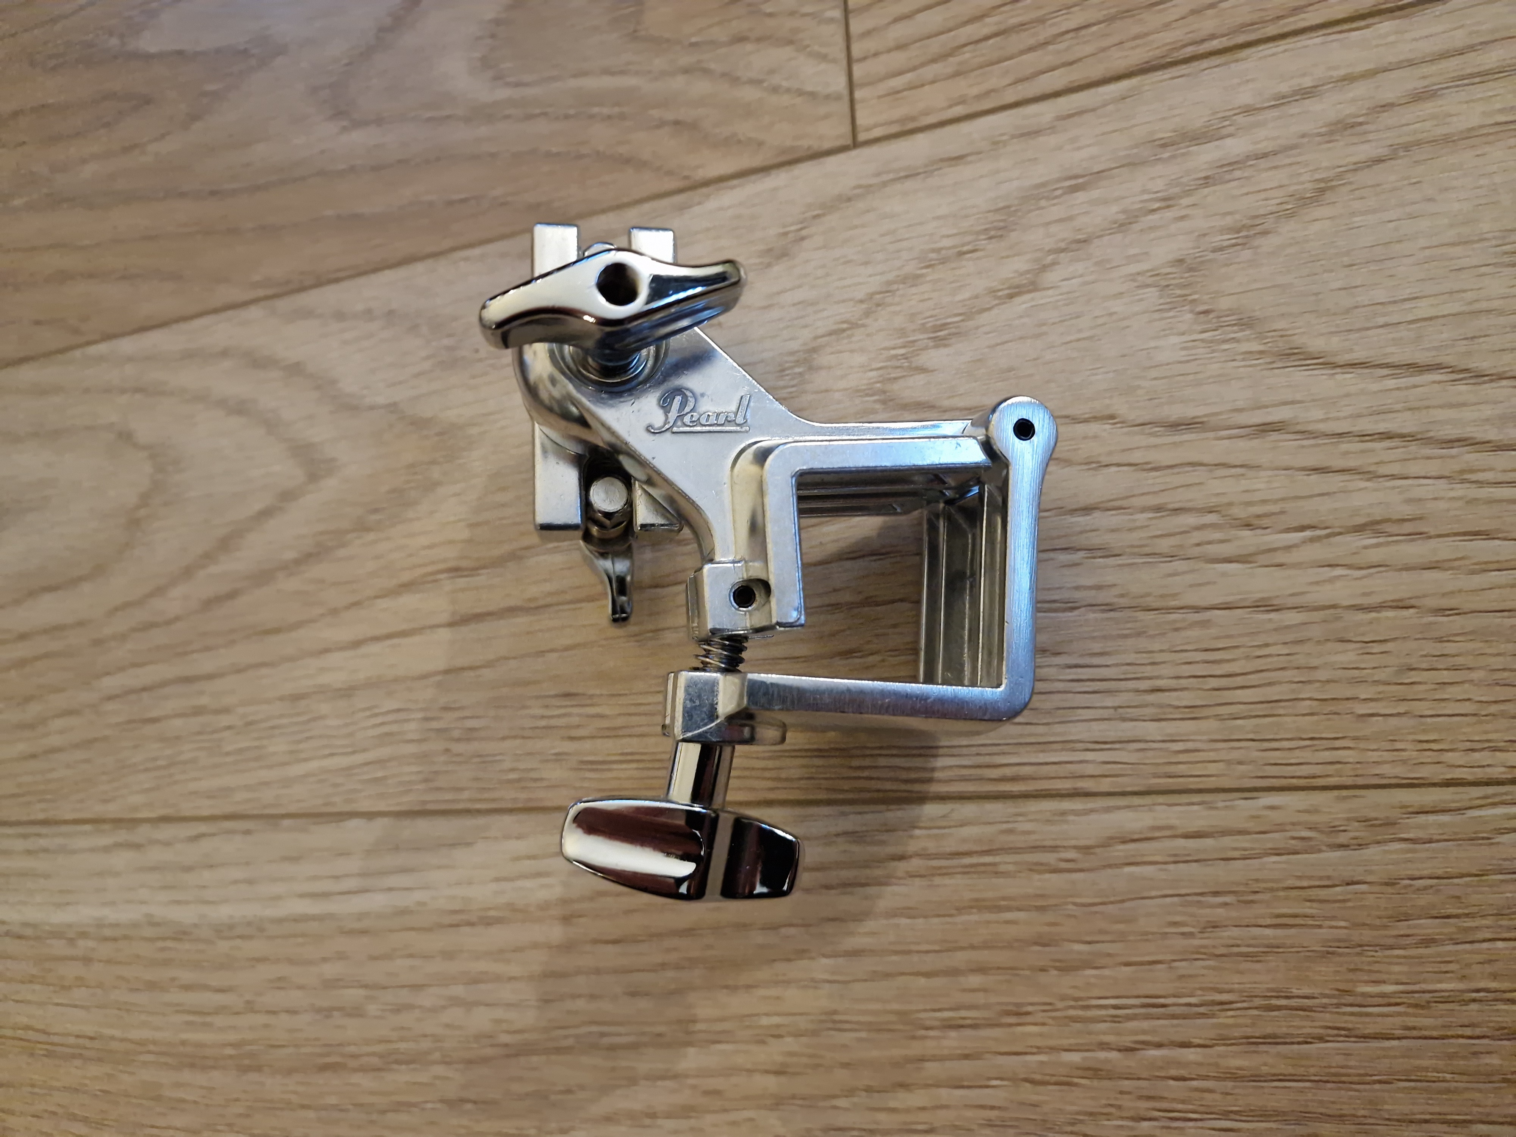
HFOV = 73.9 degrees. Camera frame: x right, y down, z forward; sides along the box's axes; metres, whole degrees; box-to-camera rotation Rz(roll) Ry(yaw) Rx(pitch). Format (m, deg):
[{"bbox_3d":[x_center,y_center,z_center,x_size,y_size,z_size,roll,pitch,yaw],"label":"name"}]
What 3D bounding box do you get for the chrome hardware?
[{"bbox_3d":[0.005,-0.006,0.209,0.104,0.095,0.145,-1,81,-3],"label":"chrome hardware"}]

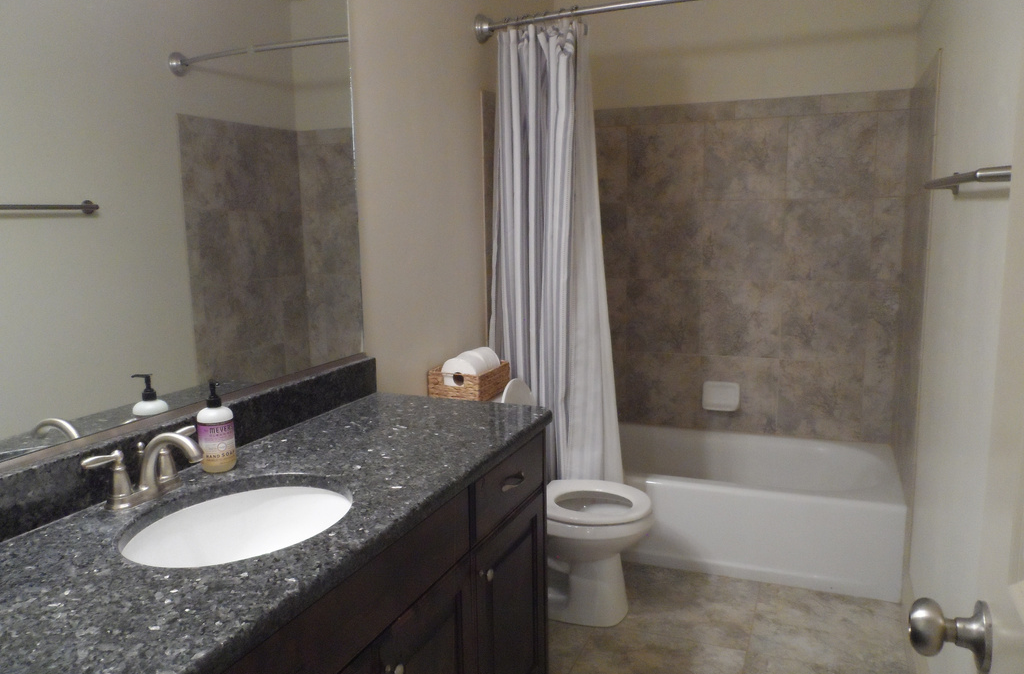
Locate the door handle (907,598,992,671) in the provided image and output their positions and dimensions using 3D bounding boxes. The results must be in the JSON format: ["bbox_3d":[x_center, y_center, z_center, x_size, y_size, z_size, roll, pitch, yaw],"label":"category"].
[{"bbox_3d":[0.421,0.286,0.693,0.066,0.066,0.066,2,9,23],"label":"door handle"}]

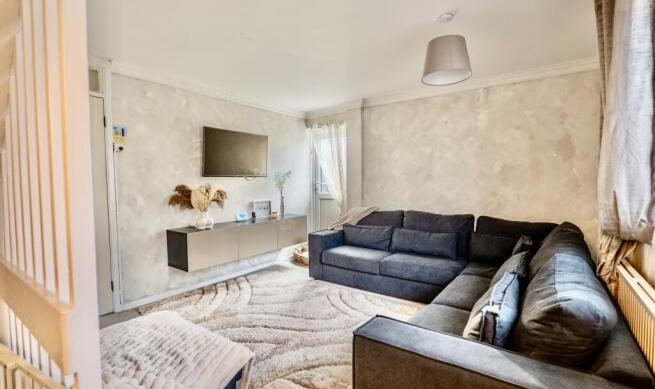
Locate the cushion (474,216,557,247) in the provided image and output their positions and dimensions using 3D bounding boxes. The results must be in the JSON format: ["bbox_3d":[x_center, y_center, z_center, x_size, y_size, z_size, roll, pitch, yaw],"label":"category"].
[{"bbox_3d":[1.835,0.435,2.781,0.700,0.430,0.200,1,-12,35],"label":"cushion"}]

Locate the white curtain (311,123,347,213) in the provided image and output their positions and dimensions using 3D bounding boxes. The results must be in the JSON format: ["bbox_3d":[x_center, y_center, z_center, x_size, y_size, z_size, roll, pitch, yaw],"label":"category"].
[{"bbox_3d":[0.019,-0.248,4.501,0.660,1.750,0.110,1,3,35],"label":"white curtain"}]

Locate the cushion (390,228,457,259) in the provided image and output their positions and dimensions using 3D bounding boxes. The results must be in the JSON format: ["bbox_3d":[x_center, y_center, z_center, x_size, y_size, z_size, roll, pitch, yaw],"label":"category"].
[{"bbox_3d":[1.033,0.514,3.147,0.680,0.280,0.140,1,-12,35],"label":"cushion"}]

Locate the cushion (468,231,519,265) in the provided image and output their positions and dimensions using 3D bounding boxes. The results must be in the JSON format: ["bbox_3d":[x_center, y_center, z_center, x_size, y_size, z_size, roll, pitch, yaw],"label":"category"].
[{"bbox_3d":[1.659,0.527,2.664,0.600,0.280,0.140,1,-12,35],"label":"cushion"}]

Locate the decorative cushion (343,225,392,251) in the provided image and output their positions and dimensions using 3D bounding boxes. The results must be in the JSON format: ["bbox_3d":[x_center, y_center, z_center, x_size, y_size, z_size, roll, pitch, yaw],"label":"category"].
[{"bbox_3d":[0.508,0.542,3.669,0.650,0.270,0.140,1,-11,35],"label":"decorative cushion"}]

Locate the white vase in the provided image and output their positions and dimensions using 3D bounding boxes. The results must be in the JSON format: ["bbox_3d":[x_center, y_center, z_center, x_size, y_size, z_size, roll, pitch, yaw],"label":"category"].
[{"bbox_3d":[-1.309,0.269,3.111,0.165,0.200,0.175,1,3,35],"label":"white vase"}]

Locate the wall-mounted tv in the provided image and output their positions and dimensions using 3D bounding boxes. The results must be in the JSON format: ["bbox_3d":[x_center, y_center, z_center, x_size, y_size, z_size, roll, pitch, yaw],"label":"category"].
[{"bbox_3d":[-1.143,-0.503,3.694,0.060,0.563,0.982,6,6,35],"label":"wall-mounted tv"}]

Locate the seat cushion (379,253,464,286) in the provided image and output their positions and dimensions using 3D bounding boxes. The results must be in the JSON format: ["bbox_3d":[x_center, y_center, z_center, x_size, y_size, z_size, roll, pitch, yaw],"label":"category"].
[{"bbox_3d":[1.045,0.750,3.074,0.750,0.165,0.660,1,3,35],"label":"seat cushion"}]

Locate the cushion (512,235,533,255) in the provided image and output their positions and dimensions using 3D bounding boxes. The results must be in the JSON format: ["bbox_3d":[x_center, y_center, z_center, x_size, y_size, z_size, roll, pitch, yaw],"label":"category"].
[{"bbox_3d":[1.485,0.524,2.283,0.140,0.400,0.420,27,17,32],"label":"cushion"}]

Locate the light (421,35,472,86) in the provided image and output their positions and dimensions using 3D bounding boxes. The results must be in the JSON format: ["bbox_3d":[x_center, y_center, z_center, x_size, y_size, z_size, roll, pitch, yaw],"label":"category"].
[{"bbox_3d":[0.810,-0.906,1.980,0.316,0.235,0.316,1,3,35],"label":"light"}]

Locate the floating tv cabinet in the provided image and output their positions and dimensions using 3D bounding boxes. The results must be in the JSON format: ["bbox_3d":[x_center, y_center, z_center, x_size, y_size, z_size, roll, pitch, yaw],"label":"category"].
[{"bbox_3d":[-0.993,0.538,3.674,0.400,0.386,1.800,1,3,35],"label":"floating tv cabinet"}]

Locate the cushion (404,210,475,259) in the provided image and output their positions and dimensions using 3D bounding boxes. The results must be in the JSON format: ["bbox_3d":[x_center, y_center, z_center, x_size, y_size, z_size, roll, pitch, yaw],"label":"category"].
[{"bbox_3d":[1.229,0.441,3.310,0.750,0.460,0.200,1,-9,35],"label":"cushion"}]

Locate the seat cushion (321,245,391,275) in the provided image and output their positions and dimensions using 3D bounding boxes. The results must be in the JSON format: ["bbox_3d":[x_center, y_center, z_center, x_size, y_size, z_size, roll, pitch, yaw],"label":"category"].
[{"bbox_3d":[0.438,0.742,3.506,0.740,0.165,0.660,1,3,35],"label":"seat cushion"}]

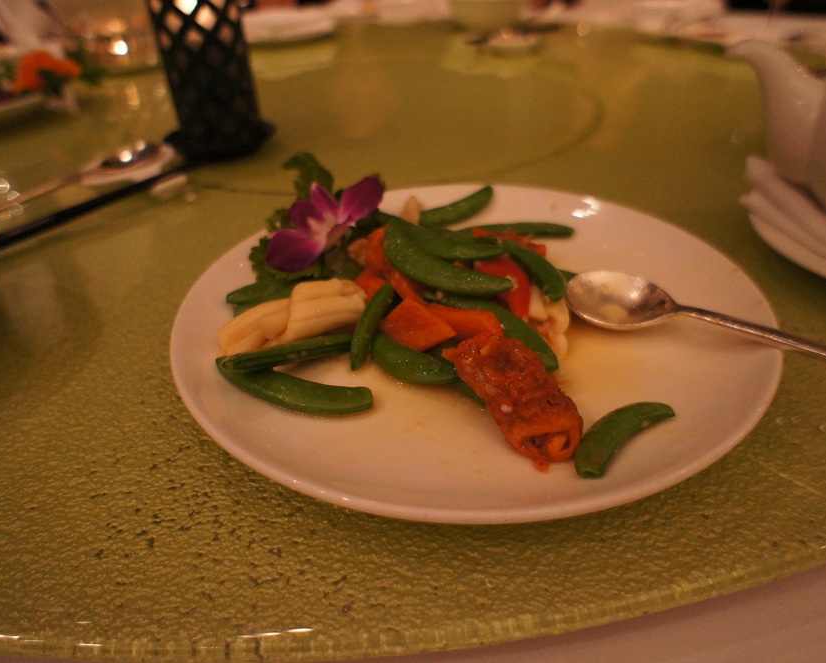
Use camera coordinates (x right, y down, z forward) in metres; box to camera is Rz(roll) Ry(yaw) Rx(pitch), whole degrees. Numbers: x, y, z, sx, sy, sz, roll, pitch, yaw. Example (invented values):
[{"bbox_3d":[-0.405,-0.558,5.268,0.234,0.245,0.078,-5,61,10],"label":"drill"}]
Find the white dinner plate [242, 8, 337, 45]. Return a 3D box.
[{"bbox_3d":[-0.232,-0.453,0.990,0.240,0.021,0.240,-3,35,0],"label":"white dinner plate"}]

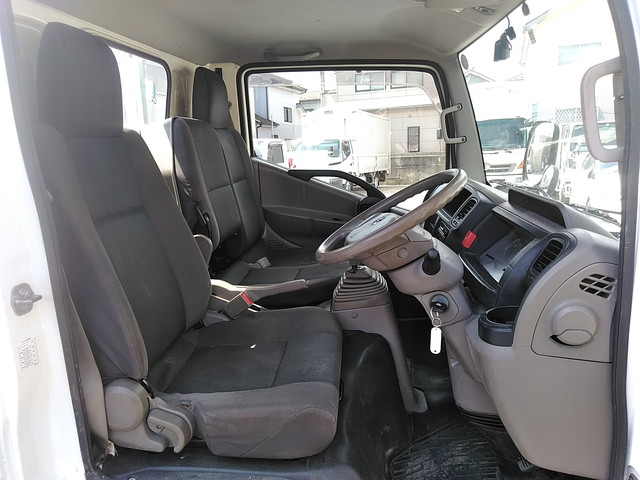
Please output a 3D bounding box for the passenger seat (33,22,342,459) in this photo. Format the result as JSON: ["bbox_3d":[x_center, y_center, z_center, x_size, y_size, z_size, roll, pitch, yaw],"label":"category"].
[{"bbox_3d":[-0.289,-0.036,1.263,0.690,0.980,0.530,-1,11,3],"label":"passenger seat"}]

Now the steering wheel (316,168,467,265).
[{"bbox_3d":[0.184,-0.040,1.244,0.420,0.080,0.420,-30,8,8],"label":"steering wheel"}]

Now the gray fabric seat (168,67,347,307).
[{"bbox_3d":[-0.208,-0.223,1.927,0.620,0.900,0.750,-1,11,3],"label":"gray fabric seat"}]

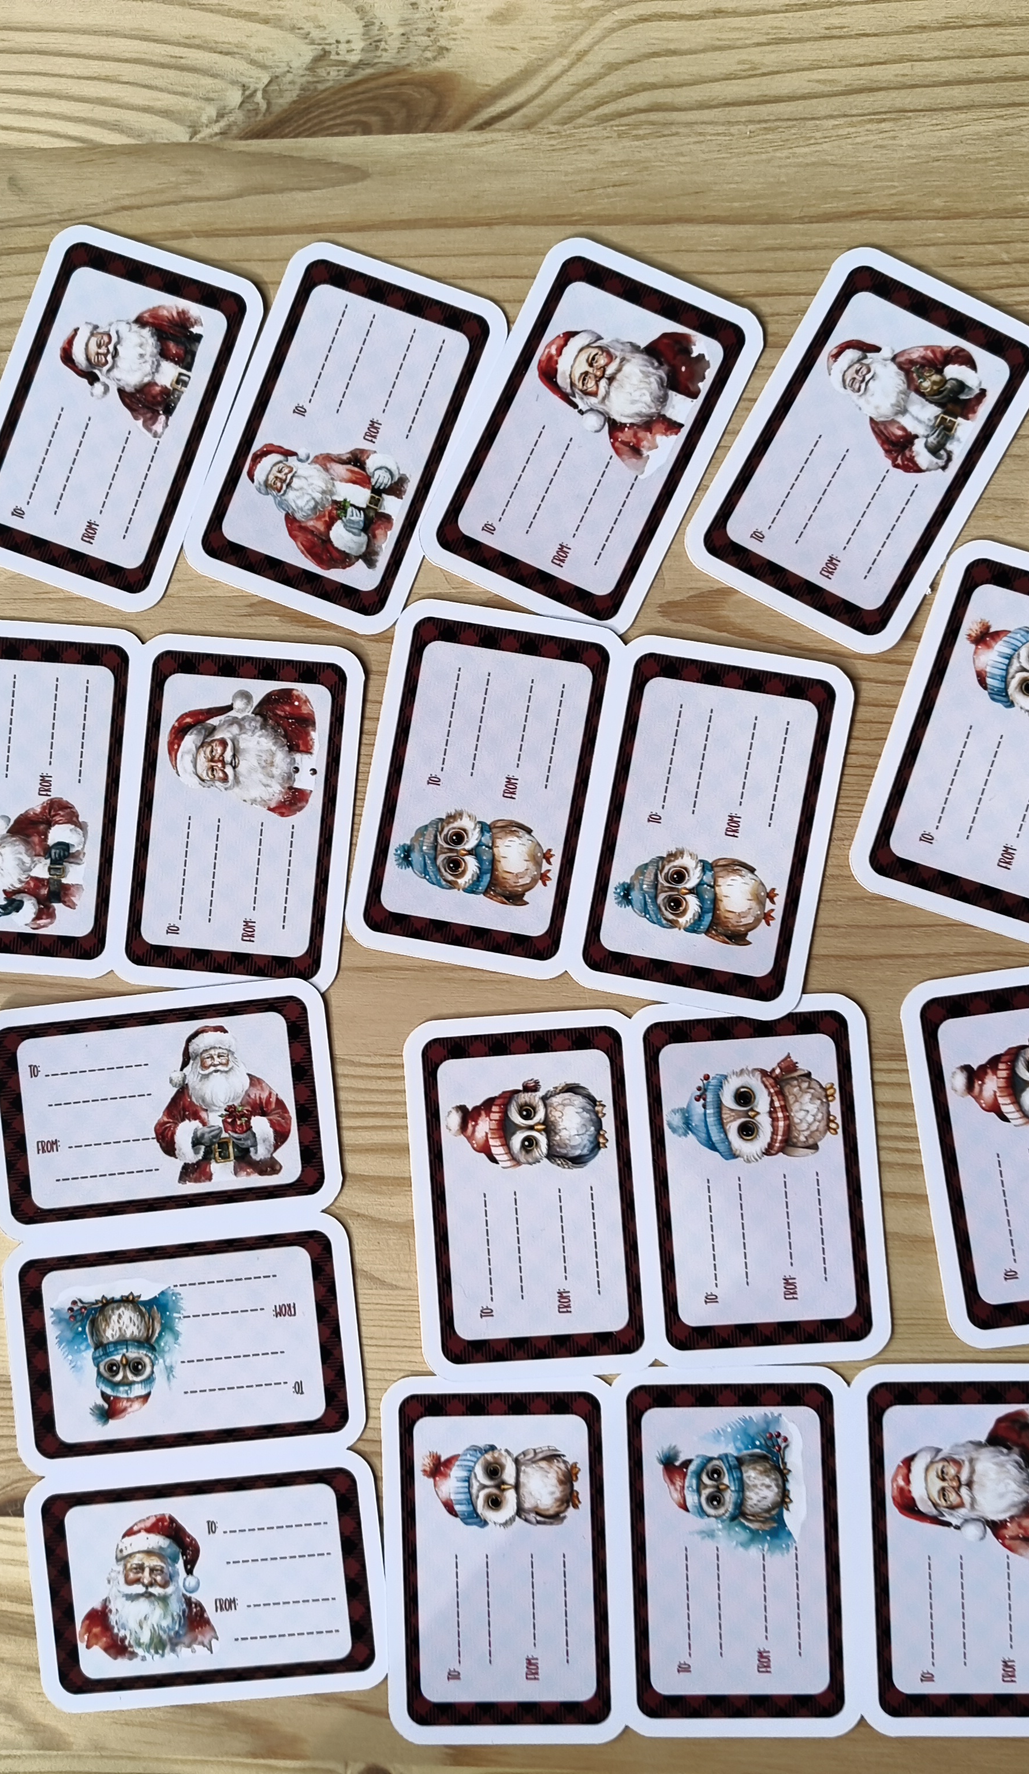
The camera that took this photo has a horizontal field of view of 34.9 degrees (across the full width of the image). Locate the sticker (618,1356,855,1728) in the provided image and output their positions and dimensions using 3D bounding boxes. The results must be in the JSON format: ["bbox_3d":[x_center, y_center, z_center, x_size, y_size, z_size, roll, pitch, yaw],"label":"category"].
[{"bbox_3d":[0.046,0.137,0.338,0.050,0.001,0.076,-2,89,4],"label":"sticker"}]

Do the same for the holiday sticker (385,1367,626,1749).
[{"bbox_3d":[-0.002,0.142,0.346,0.051,0.001,0.077,-2,89,4],"label":"holiday sticker"}]

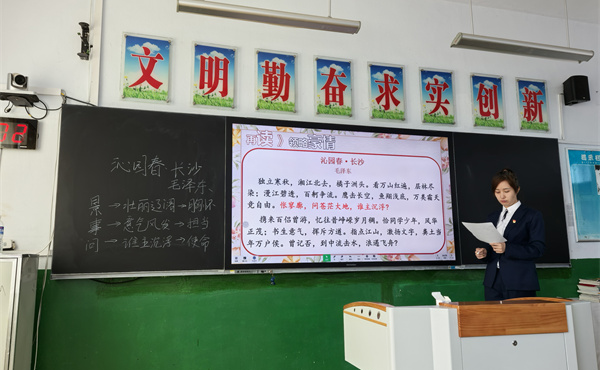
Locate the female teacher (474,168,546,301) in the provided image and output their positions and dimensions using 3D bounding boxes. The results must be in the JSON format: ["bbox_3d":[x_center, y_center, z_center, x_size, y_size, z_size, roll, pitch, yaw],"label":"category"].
[{"bbox_3d":[1.516,0.716,3.291,0.410,1.670,0.450,5,-10,-32],"label":"female teacher"}]

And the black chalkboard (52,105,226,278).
[{"bbox_3d":[-1.116,0.056,3.379,1.143,1.198,0.070,2,-9,-16],"label":"black chalkboard"}]

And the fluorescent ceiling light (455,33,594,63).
[{"bbox_3d":[1.739,-1.043,3.612,1.211,0.055,0.130,2,-9,-16],"label":"fluorescent ceiling light"}]

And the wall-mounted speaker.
[{"bbox_3d":[2.616,-0.888,4.423,0.165,0.235,0.170,0,-8,-2],"label":"wall-mounted speaker"}]

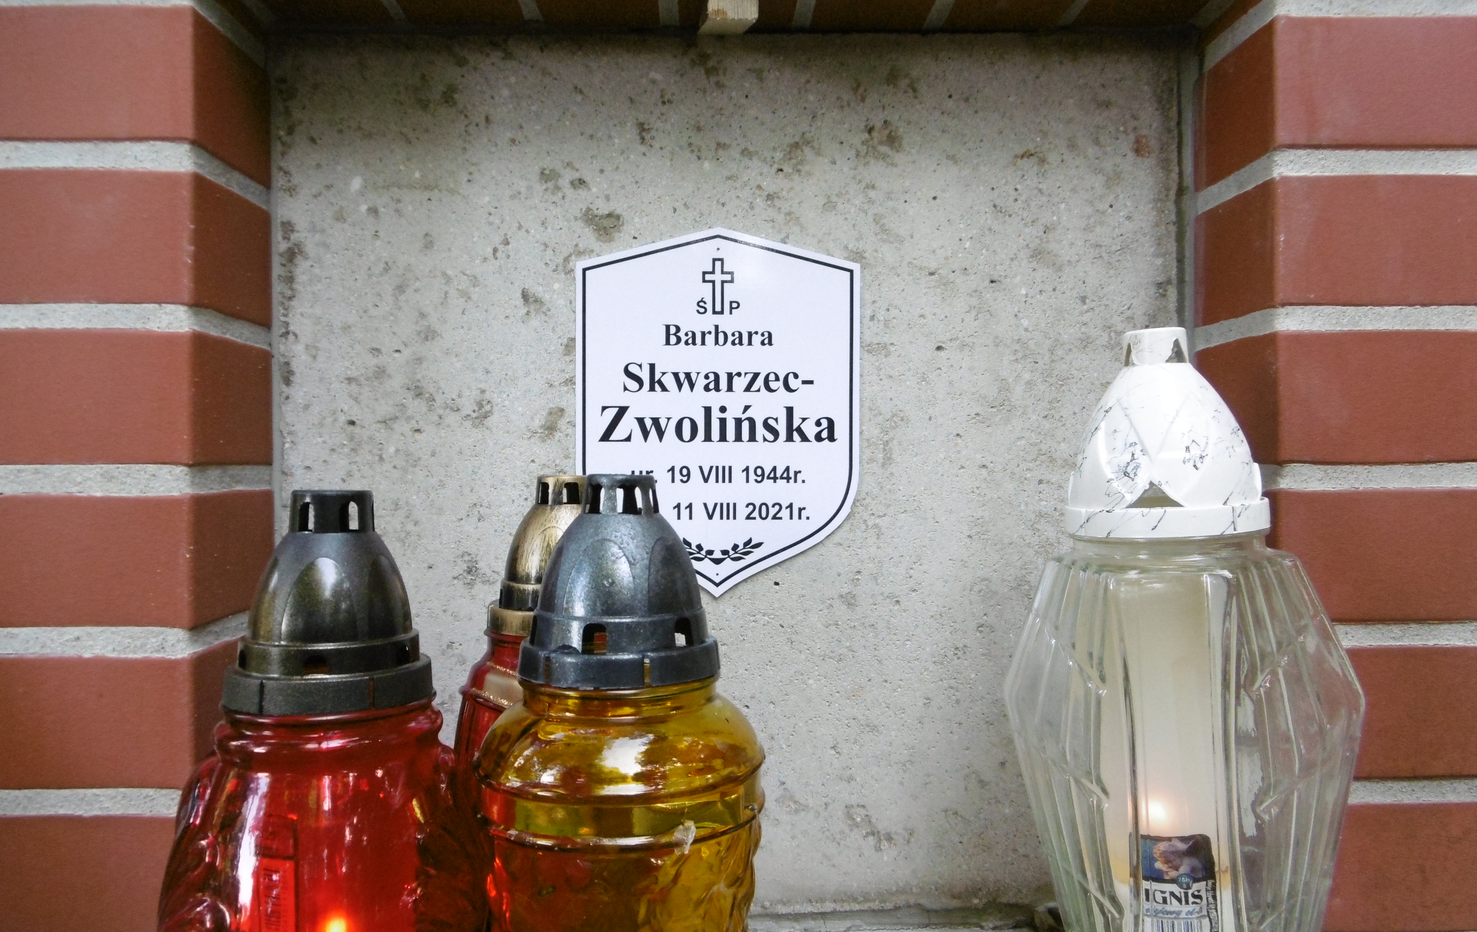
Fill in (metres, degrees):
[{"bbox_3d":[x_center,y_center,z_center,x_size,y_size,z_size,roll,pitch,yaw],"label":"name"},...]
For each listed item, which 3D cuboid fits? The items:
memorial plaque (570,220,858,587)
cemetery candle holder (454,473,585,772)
[{"bbox_3d":[-0.011,-0.032,0.594,0.165,0.214,0.004,0,0,-1],"label":"memorial plaque"},{"bbox_3d":[-0.089,0.143,0.525,0.115,0.277,0.115,0,0,-1],"label":"cemetery candle holder"}]

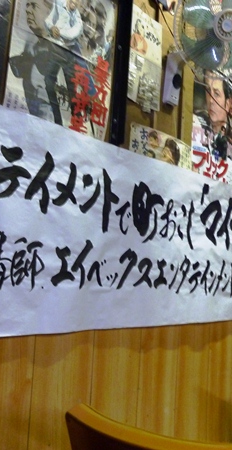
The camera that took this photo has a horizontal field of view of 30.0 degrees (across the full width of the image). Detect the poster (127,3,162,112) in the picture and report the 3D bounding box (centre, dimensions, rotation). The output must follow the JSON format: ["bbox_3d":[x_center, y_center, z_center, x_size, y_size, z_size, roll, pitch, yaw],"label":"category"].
[{"bbox_3d":[0.142,-0.812,2.139,0.020,0.460,0.235,-3,-9,44],"label":"poster"}]

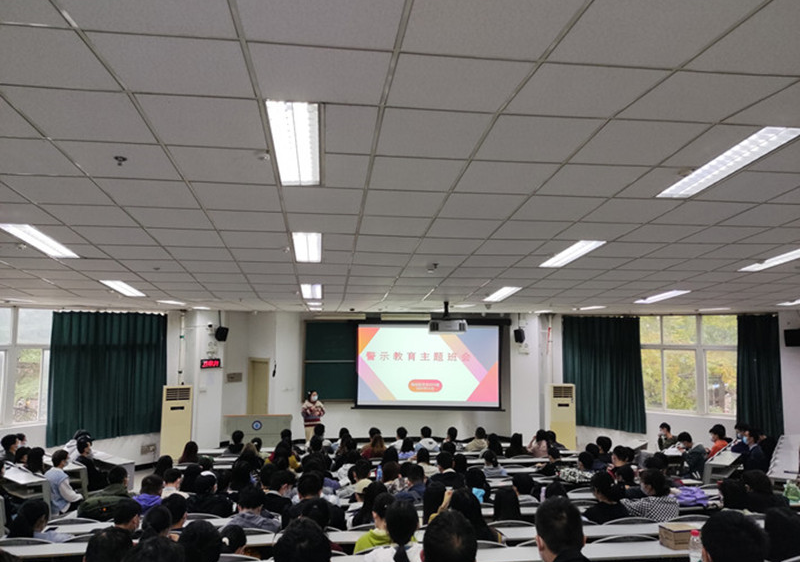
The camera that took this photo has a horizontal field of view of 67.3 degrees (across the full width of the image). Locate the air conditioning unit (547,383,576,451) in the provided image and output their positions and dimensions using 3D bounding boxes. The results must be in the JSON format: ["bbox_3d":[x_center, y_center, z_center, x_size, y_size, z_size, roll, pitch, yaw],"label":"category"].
[{"bbox_3d":[3.360,3.041,12.553,0.550,1.760,0.360,0,-5,0],"label":"air conditioning unit"}]

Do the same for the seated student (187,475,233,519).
[{"bbox_3d":[-1.880,2.435,5.950,0.500,1.170,0.720,1,-5,0],"label":"seated student"}]

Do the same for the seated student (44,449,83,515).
[{"bbox_3d":[-4.560,2.886,8.150,0.500,1.200,0.750,-3,-6,40],"label":"seated student"}]

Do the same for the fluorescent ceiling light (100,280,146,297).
[{"bbox_3d":[-3.593,0.079,7.845,0.300,0.080,1.200,1,-11,-7],"label":"fluorescent ceiling light"}]

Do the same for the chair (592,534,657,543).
[{"bbox_3d":[1.634,2.316,4.612,0.490,0.840,0.500,1,-5,-7],"label":"chair"}]

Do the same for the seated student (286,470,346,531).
[{"bbox_3d":[-0.732,2.212,5.014,0.500,1.270,0.620,1,-5,-7],"label":"seated student"}]

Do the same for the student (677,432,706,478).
[{"bbox_3d":[4.980,3.212,10.300,0.800,1.180,0.500,-3,-6,35],"label":"student"}]

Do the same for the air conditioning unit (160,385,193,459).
[{"bbox_3d":[-4.920,3.193,13.270,0.600,1.760,0.380,3,-5,-30],"label":"air conditioning unit"}]

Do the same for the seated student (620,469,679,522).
[{"bbox_3d":[2.270,2.275,5.450,0.520,1.190,0.740,2,-5,-22],"label":"seated student"}]

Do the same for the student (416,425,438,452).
[{"bbox_3d":[0.507,3.375,11.500,0.500,1.180,0.720,1,-5,-6],"label":"student"}]

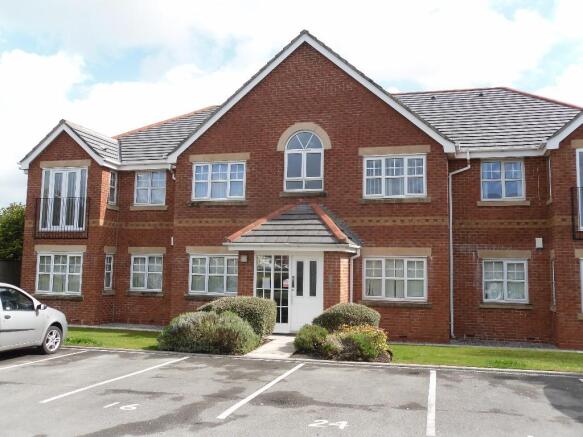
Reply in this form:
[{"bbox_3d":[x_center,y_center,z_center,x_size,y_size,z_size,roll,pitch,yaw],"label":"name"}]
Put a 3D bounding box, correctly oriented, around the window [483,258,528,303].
[{"bbox_3d":[5.958,1.749,16.388,1.197,1.217,0.120,0,-6,16],"label":"window"}]

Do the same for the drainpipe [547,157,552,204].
[{"bbox_3d":[6.966,-1.054,15.894,0.120,1.254,0.200,-1,-6,15],"label":"drainpipe"}]

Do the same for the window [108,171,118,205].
[{"bbox_3d":[-5.927,-1.010,19.603,0.120,1.103,0.418,0,-6,16],"label":"window"}]

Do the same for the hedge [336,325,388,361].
[{"bbox_3d":[1.482,2.597,12.538,1.097,0.655,0.961,0,-6,16],"label":"hedge"}]

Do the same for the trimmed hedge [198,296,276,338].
[{"bbox_3d":[-1.303,2.412,14.110,1.886,1.057,1.350,-1,-6,15],"label":"trimmed hedge"}]

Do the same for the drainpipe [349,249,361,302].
[{"bbox_3d":[1.730,2.004,16.010,0.293,2.374,0.300,-1,-6,15],"label":"drainpipe"}]

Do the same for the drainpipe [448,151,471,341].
[{"bbox_3d":[4.718,0.699,16.466,0.540,5.196,0.380,-1,-6,15],"label":"drainpipe"}]

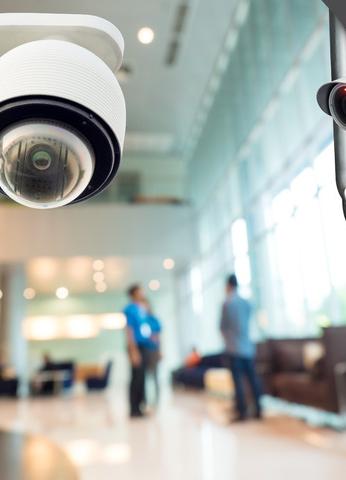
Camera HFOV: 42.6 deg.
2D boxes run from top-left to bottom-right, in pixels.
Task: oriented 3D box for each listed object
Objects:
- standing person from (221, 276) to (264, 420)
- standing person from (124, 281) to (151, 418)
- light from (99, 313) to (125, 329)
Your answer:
[{"bbox_3d":[0.806,1.238,5.315,0.460,1.700,0.290,7,-18,-37],"label":"standing person"},{"bbox_3d":[-0.494,1.510,6.071,0.280,1.700,0.450,-11,-16,26],"label":"standing person"},{"bbox_3d":[-1.718,2.286,12.600,0.750,0.400,0.350,-2,-14,-6],"label":"light"}]

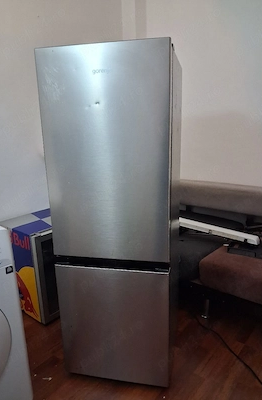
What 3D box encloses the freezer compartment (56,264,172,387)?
[{"bbox_3d":[-0.028,0.562,1.813,0.561,0.626,0.561,2,15,13],"label":"freezer compartment"}]

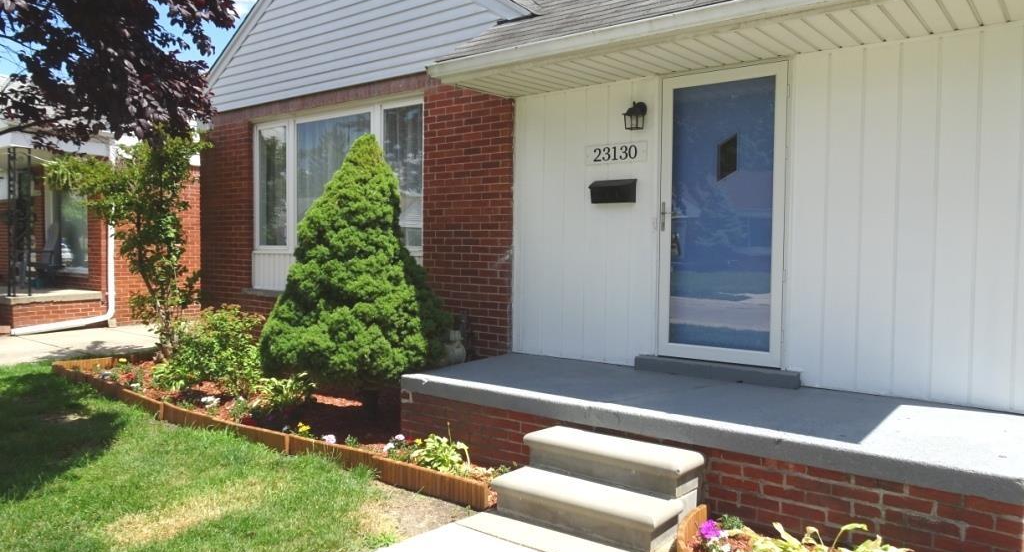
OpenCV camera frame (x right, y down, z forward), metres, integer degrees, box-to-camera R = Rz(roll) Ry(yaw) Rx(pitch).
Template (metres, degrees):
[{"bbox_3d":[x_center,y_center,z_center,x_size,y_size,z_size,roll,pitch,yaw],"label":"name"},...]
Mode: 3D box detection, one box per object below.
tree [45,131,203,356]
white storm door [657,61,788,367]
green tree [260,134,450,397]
[{"bbox_3d":[-4.460,-0.385,8.150,1.800,2.650,1.600,0,2,-29],"label":"tree"},{"bbox_3d":[1.441,-0.413,4.940,0.900,2.030,0.050,2,2,37],"label":"white storm door"},{"bbox_3d":[-1.149,-0.045,5.420,1.380,2.020,1.380,1,2,0],"label":"green tree"}]

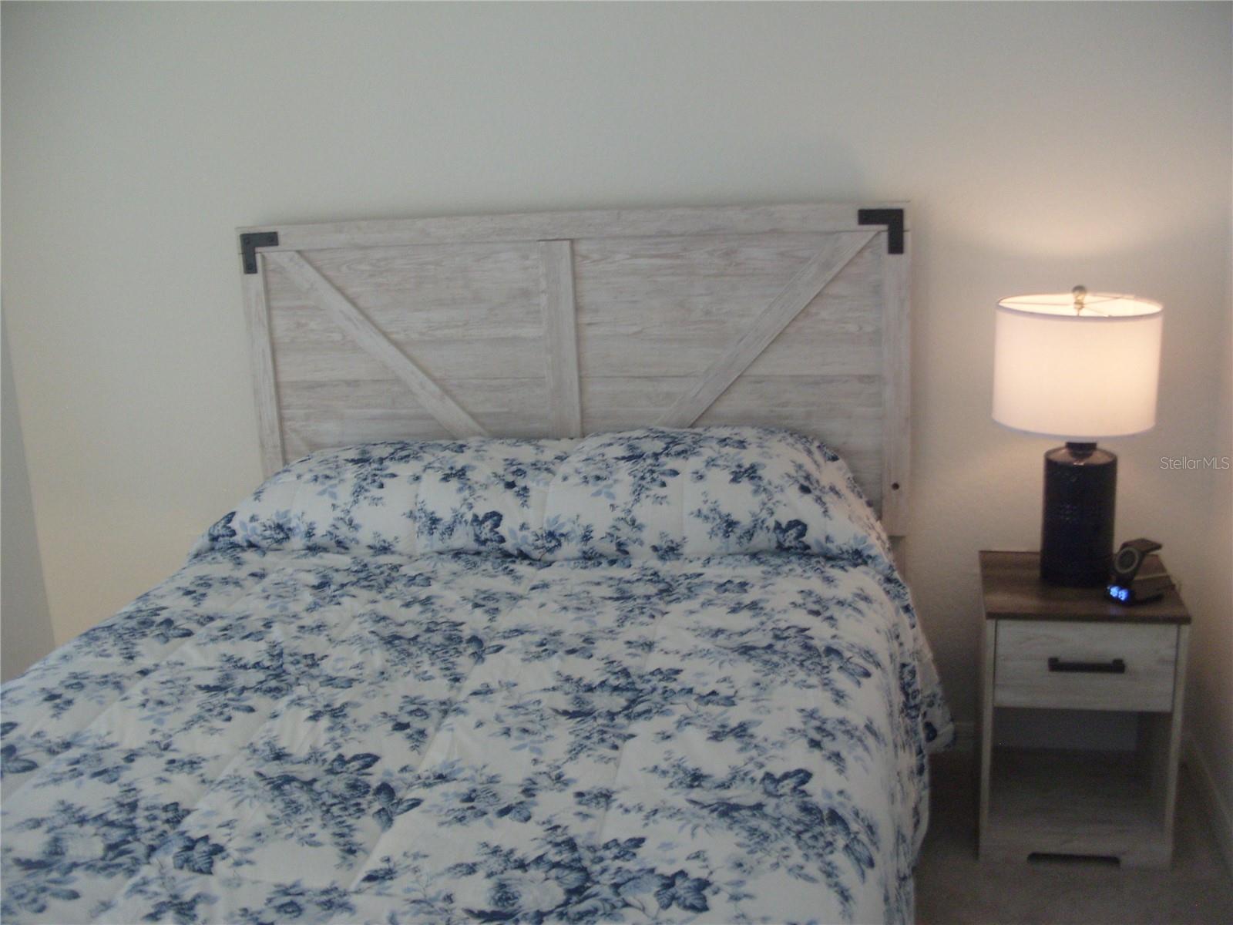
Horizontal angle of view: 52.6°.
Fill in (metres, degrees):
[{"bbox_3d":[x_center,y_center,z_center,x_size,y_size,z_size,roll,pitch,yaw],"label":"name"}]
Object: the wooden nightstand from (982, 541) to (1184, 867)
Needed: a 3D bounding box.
[{"bbox_3d":[1.010,0.533,2.777,0.388,0.563,0.400,1,14,13],"label":"wooden nightstand"}]

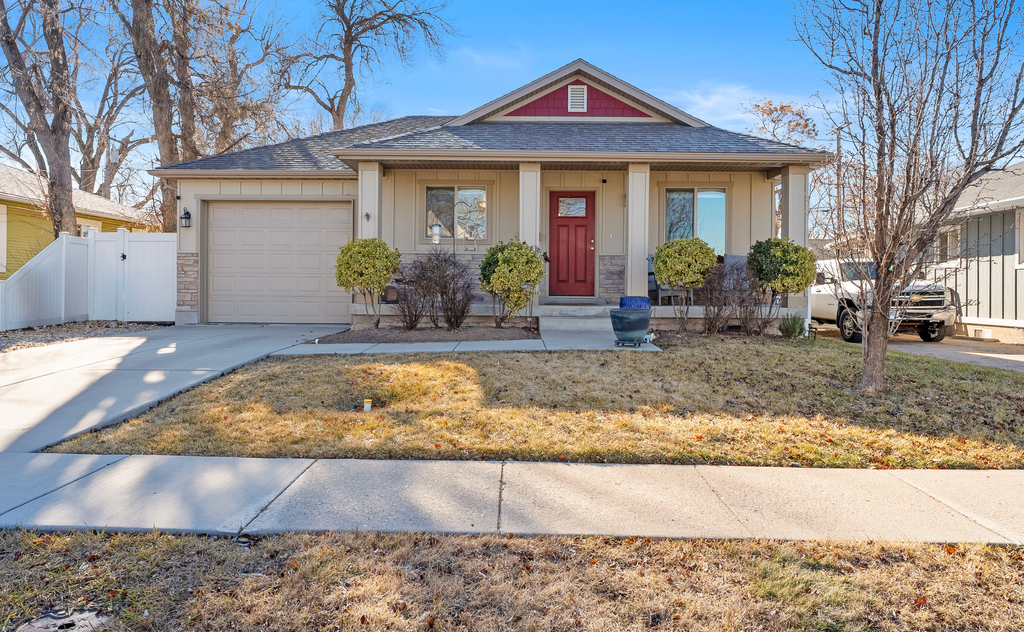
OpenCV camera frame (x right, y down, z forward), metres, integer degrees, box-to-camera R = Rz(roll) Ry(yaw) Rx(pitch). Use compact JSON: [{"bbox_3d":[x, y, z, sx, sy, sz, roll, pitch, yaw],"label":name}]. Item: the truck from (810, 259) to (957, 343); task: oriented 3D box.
[{"bbox_3d":[8.870,-0.540,18.000,2.050,1.950,6.100,0,3,0],"label":"truck"}]

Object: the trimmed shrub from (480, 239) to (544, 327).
[{"bbox_3d":[0.010,-0.530,11.150,1.020,1.420,1.000,0,3,0],"label":"trimmed shrub"}]

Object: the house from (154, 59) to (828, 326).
[{"bbox_3d":[-0.820,-2.450,17.000,12.400,5.100,11.000,0,3,0],"label":"house"}]

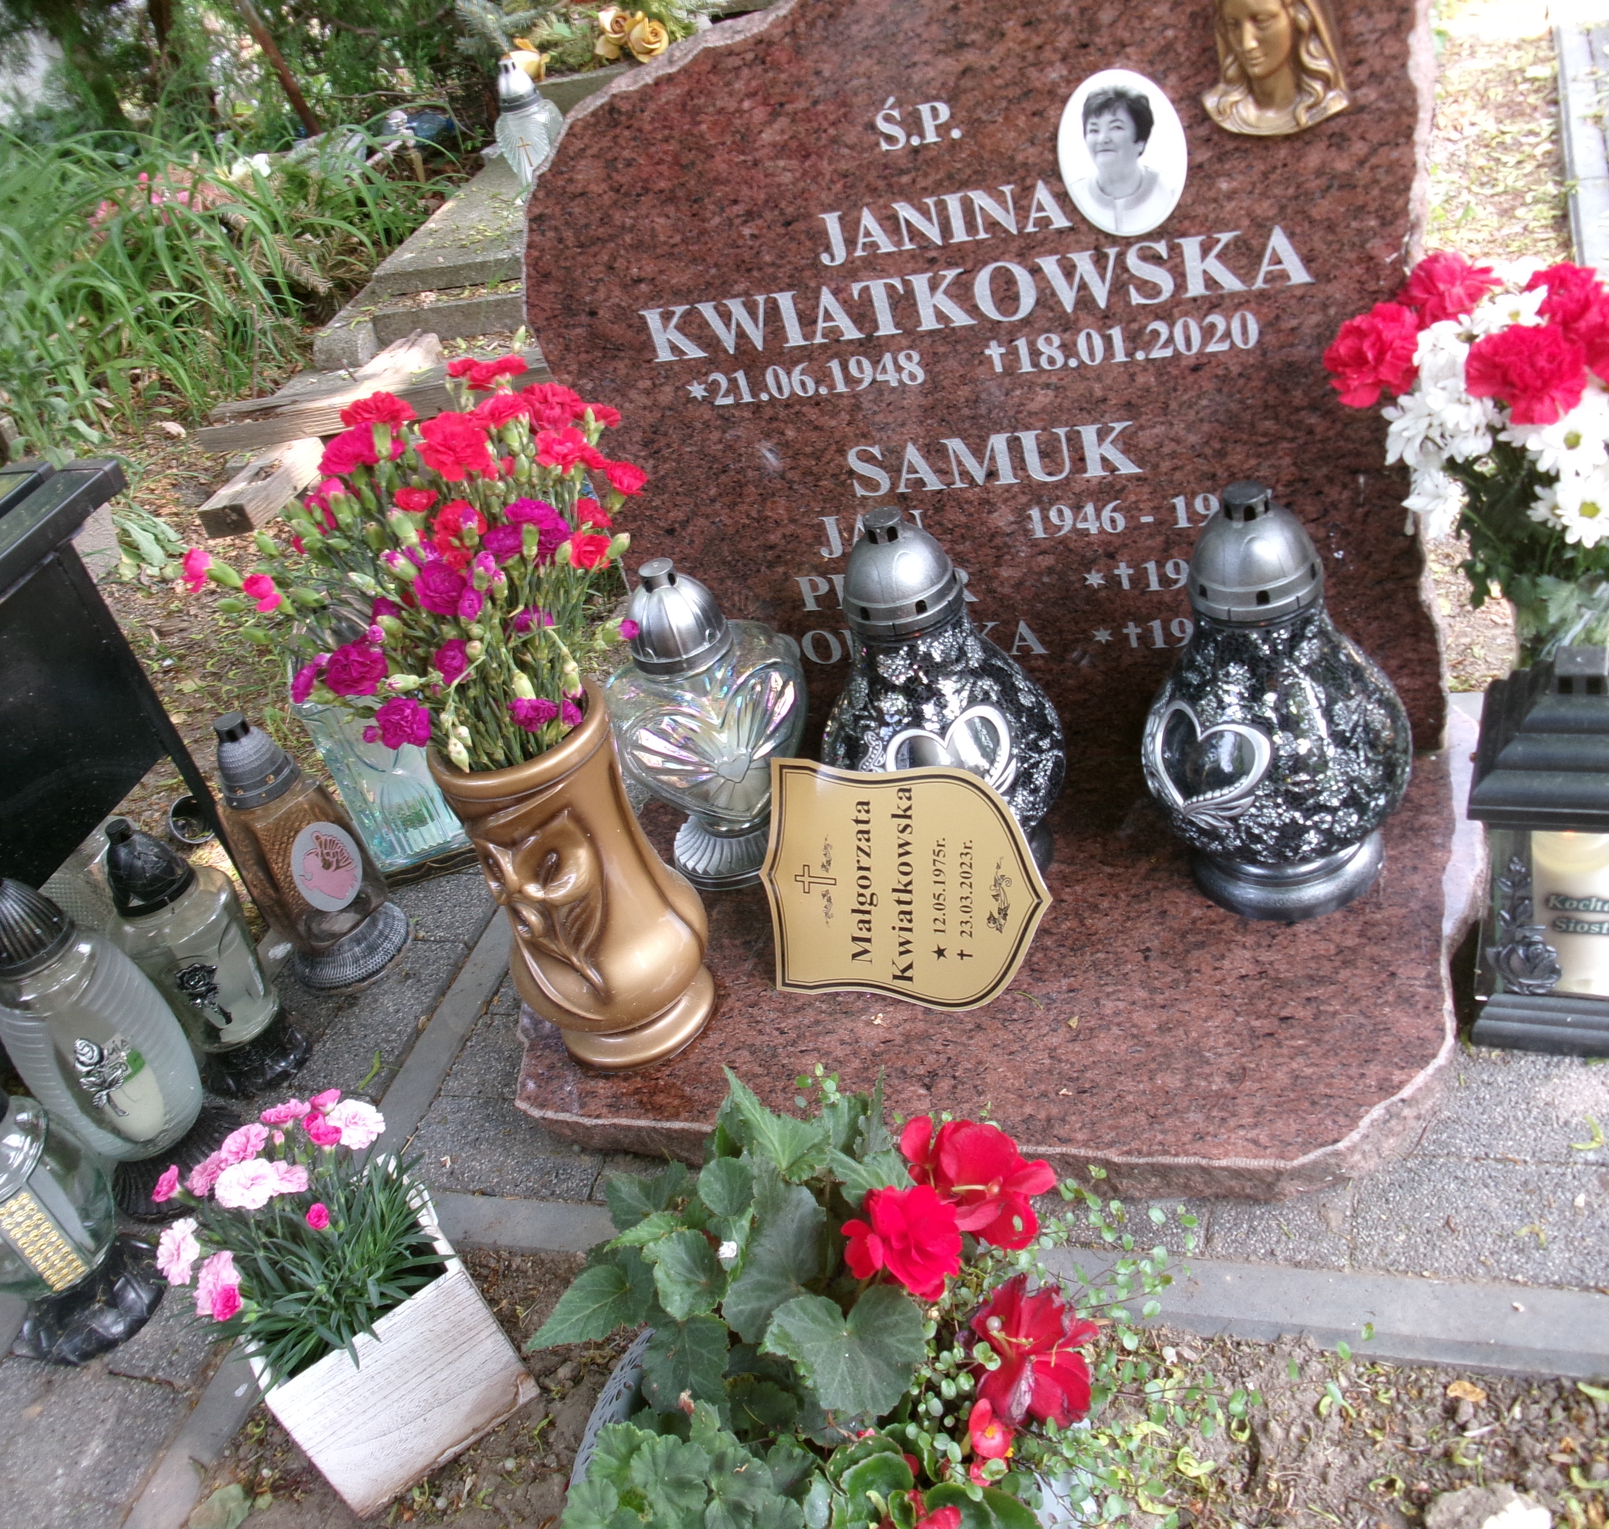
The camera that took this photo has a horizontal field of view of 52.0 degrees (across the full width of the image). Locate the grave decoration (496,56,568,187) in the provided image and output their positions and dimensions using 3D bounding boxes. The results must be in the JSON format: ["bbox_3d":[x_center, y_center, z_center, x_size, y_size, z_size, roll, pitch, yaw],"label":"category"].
[{"bbox_3d":[-0.536,-1.244,3.274,0.140,0.300,0.100,-7,35,14],"label":"grave decoration"}]

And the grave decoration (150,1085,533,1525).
[{"bbox_3d":[-0.333,0.360,1.168,0.165,0.250,0.170,-31,36,-20],"label":"grave decoration"}]

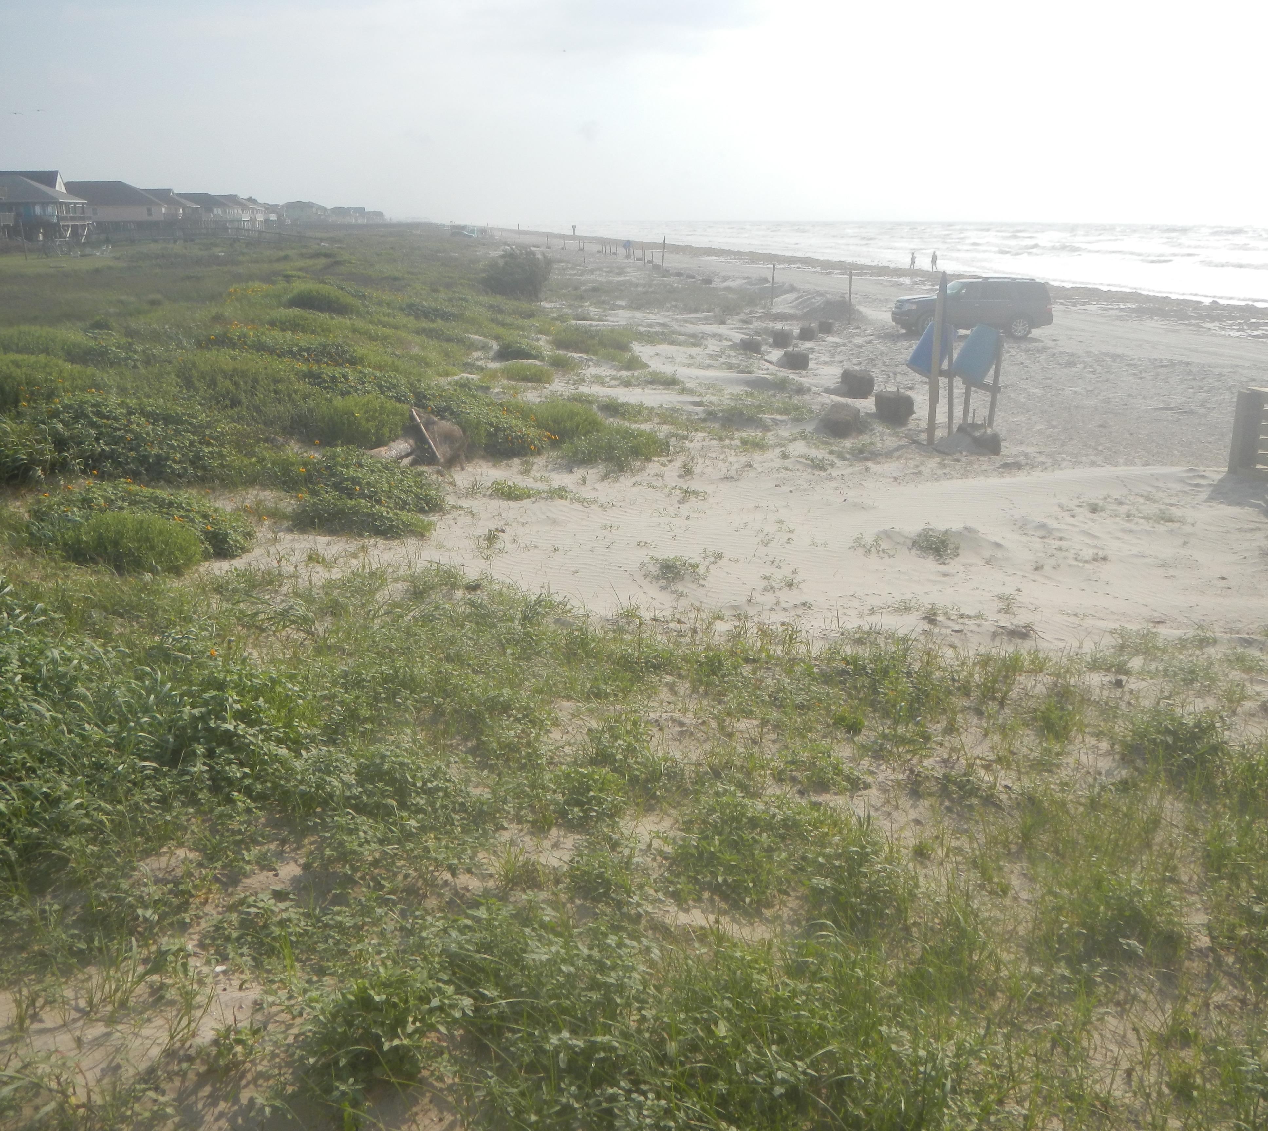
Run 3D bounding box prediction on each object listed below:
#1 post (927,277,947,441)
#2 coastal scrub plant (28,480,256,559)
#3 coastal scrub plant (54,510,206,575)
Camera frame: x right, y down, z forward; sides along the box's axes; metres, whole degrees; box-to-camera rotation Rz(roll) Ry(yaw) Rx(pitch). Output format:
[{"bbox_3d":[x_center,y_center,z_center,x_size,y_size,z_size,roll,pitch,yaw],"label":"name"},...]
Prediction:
[{"bbox_3d":[5.011,-3.395,20.131,0.130,2.795,0.130,4,16,13],"label":"post"},{"bbox_3d":[-5.238,-0.558,12.861,2.250,0.630,1.500,-6,17,-22],"label":"coastal scrub plant"},{"bbox_3d":[-5.091,-0.321,12.226,1.430,0.520,1.150,-6,17,-22],"label":"coastal scrub plant"}]

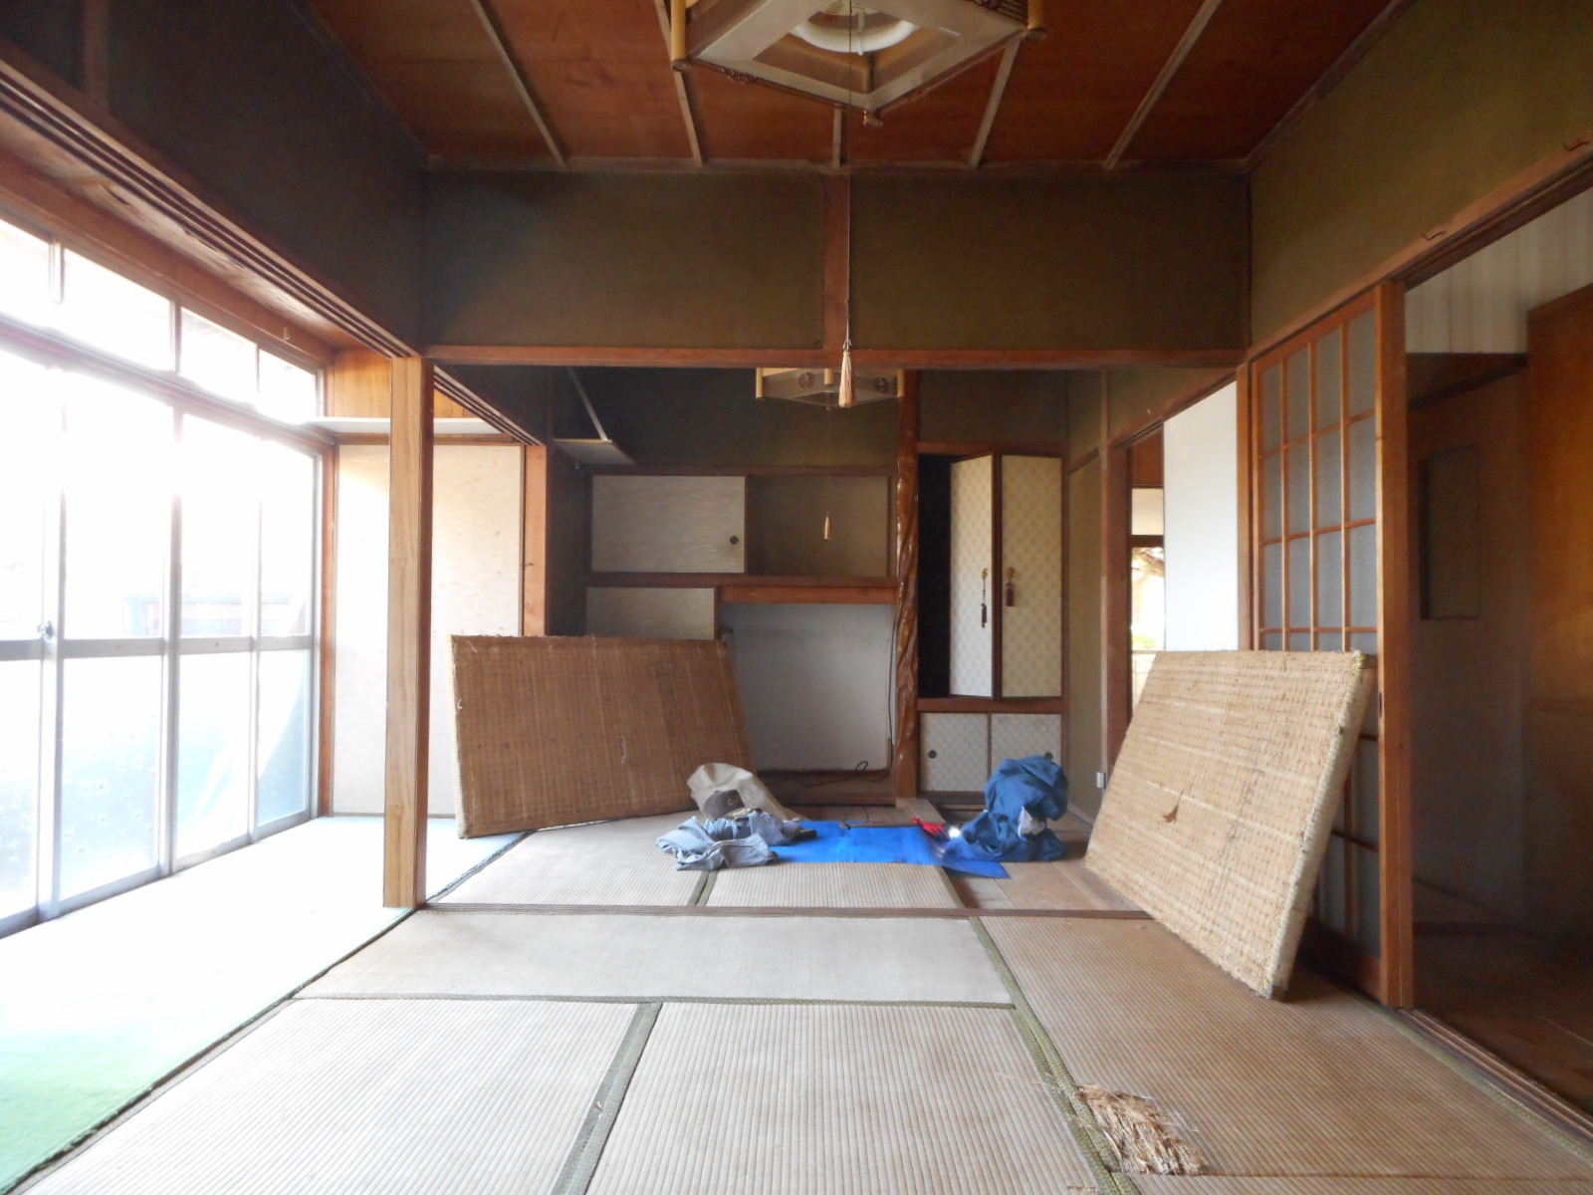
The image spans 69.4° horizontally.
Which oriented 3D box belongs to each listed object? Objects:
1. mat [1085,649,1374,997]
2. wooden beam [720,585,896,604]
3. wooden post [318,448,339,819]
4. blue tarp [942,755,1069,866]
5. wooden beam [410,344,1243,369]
[{"bbox_3d":[1.315,0.605,3.731,0.052,0.885,1.720,17,-2,1],"label":"mat"},{"bbox_3d":[0.062,-0.008,6.420,0.986,0.098,0.095,0,-2,1],"label":"wooden beam"},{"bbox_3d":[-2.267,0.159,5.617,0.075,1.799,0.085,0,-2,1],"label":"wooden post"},{"bbox_3d":[0.906,0.896,4.999,0.547,0.408,0.420,0,-2,1],"label":"blue tarp"},{"bbox_3d":[0.124,-0.783,3.784,2.661,0.051,0.100,0,-2,1],"label":"wooden beam"}]

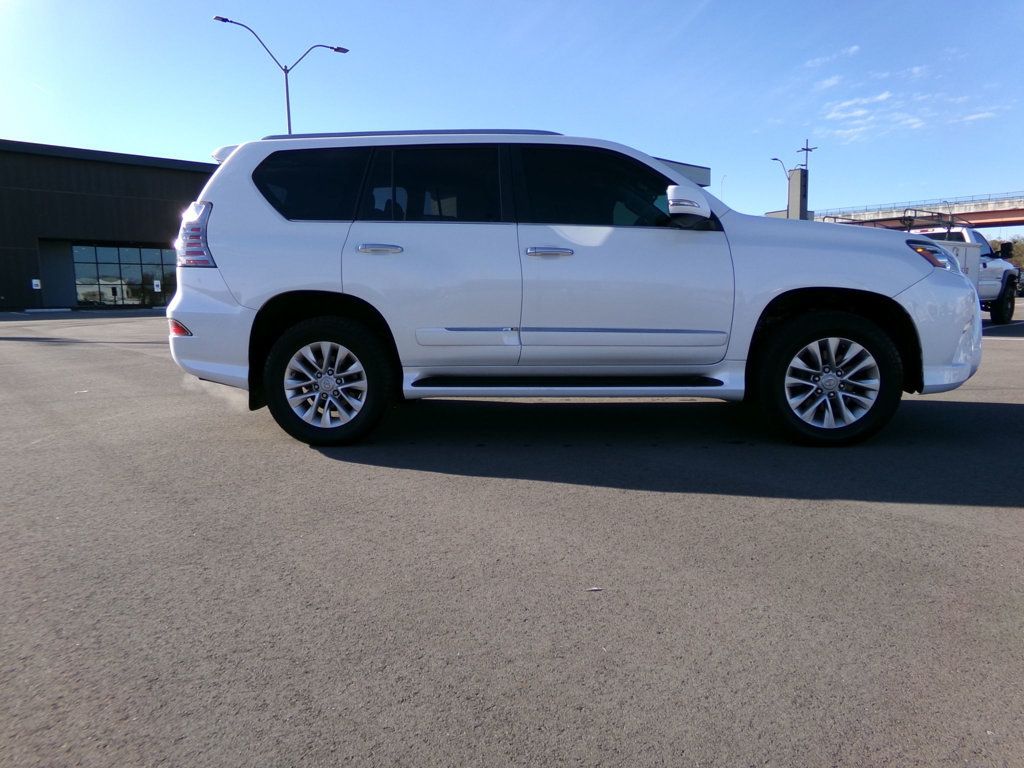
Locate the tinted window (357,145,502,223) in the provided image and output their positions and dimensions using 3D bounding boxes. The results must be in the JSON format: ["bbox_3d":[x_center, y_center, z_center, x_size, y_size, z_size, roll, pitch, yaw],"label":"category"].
[{"bbox_3d":[-0.458,-1.119,3.981,0.820,0.450,0.060,0,-11,5],"label":"tinted window"}]

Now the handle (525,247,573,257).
[{"bbox_3d":[0.208,-0.715,3.840,0.260,0.050,0.050,0,7,5],"label":"handle"}]

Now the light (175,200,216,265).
[{"bbox_3d":[-1.814,-0.868,4.155,0.280,0.358,0.230,0,8,5],"label":"light"}]

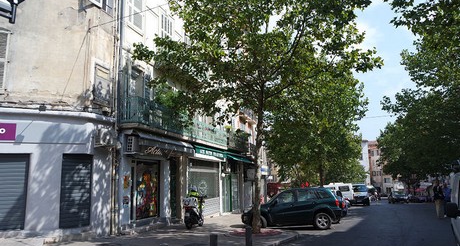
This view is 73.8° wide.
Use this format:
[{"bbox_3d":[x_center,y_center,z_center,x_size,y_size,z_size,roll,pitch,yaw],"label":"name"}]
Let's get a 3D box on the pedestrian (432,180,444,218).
[{"bbox_3d":[10.170,3.743,14.987,0.520,1.770,0.400,-9,-13,32],"label":"pedestrian"}]

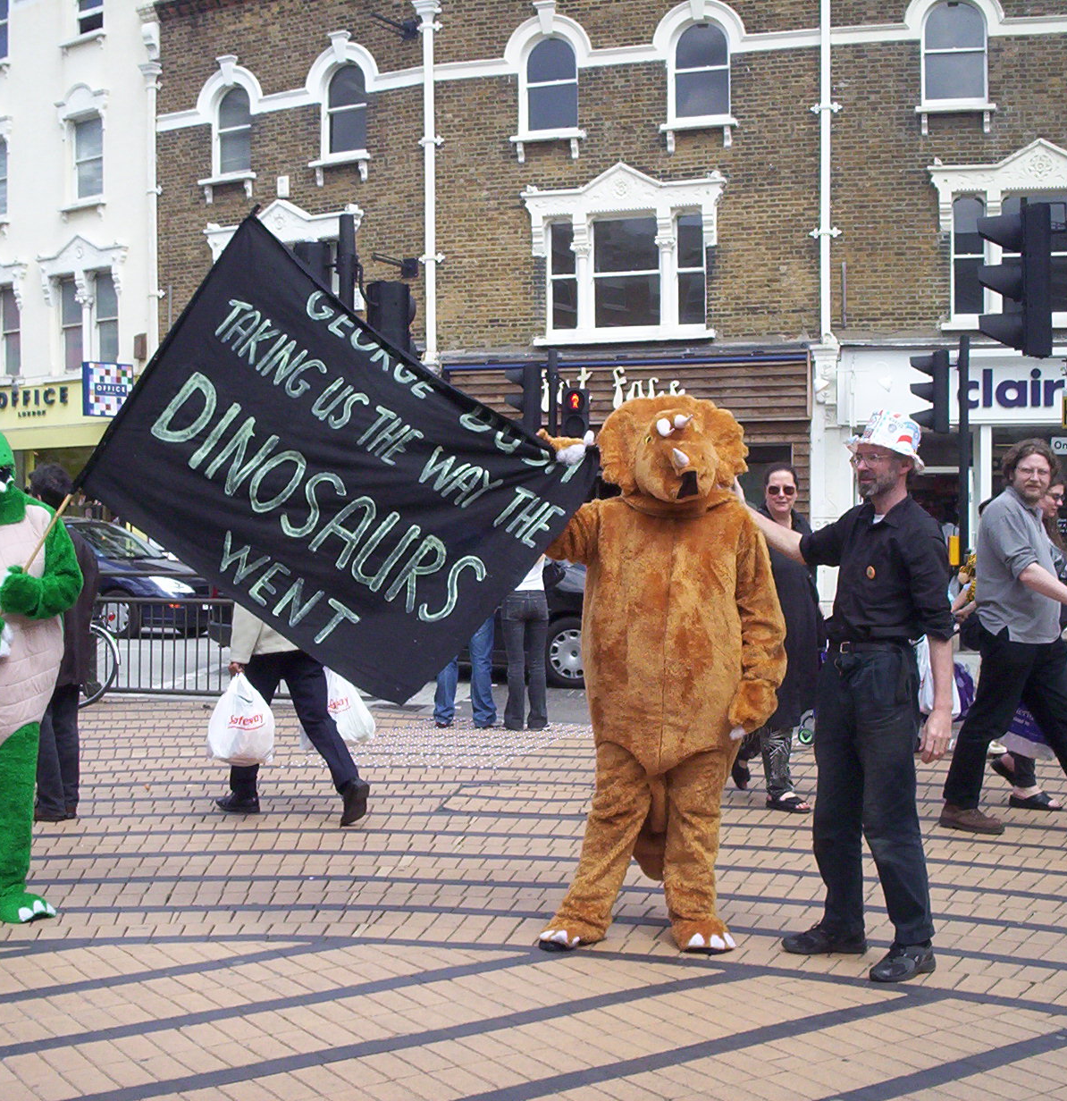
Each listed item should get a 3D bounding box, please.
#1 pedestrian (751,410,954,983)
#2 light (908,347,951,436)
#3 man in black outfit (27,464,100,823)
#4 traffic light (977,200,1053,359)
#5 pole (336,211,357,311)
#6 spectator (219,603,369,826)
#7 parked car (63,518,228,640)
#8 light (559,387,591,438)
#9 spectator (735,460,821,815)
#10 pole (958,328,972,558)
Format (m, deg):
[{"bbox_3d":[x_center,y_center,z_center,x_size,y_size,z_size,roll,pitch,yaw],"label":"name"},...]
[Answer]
[{"bbox_3d":[1.047,0.451,5.248,0.600,1.810,0.640,-1,2,-31],"label":"pedestrian"},{"bbox_3d":[4.620,-1.860,18.700,0.460,0.990,0.310,0,3,14],"label":"light"},{"bbox_3d":[-2.282,0.430,7.700,0.360,1.700,0.500,2,3,41],"label":"man in black outfit"},{"bbox_3d":[3.149,-1.772,10.500,0.480,1.020,0.340,0,1,16],"label":"traffic light"},{"bbox_3d":[-1.405,-0.698,12.254,0.130,3.800,0.130,0,1,16],"label":"pole"},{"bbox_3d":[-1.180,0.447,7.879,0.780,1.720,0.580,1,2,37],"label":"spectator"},{"bbox_3d":[-5.770,0.310,19.580,3.780,1.420,1.660,0,3,12],"label":"parked car"},{"bbox_3d":[0.520,-1.667,19.800,0.320,0.650,0.300,0,3,7],"label":"light"},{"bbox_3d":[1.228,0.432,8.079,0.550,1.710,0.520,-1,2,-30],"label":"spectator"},{"bbox_3d":[5.051,-0.776,18.879,0.120,3.540,0.120,0,3,14],"label":"pole"}]

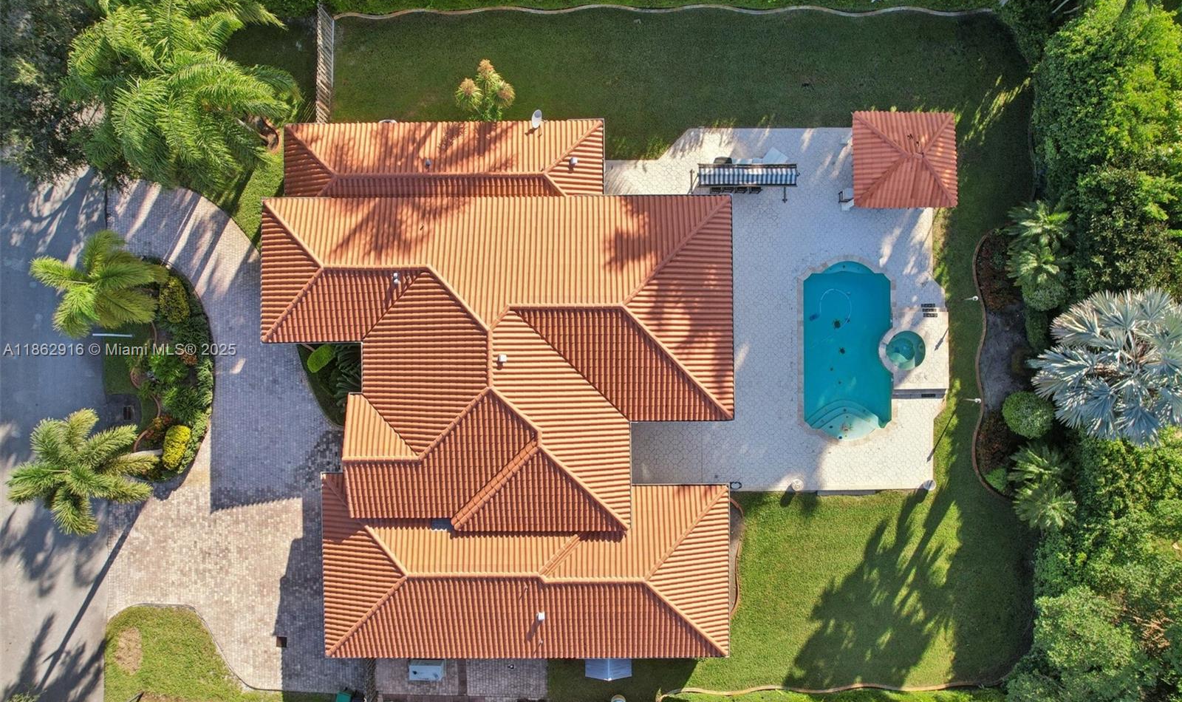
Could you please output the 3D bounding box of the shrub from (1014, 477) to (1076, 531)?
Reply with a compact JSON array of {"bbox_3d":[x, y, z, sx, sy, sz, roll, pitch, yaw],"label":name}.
[{"bbox_3d":[21.400,7.250,34.800,2.950,2.600,2.600,0,90,0],"label":"shrub"}]

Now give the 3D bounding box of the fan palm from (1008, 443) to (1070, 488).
[{"bbox_3d":[21.100,5.500,34.800,2.900,2.600,2.500,0,90,0],"label":"fan palm"}]

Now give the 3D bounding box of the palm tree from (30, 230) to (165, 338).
[{"bbox_3d":[-20.200,-2.750,32.400,5.500,7.300,4.700,0,90,0],"label":"palm tree"}]

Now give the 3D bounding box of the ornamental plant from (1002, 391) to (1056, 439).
[{"bbox_3d":[21.300,3.100,35.150,2.300,2.000,2.300,0,90,0],"label":"ornamental plant"}]

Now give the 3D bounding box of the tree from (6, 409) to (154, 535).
[{"bbox_3d":[-20.900,5.000,32.300,5.800,7.500,5.300,0,90,0],"label":"tree"}]

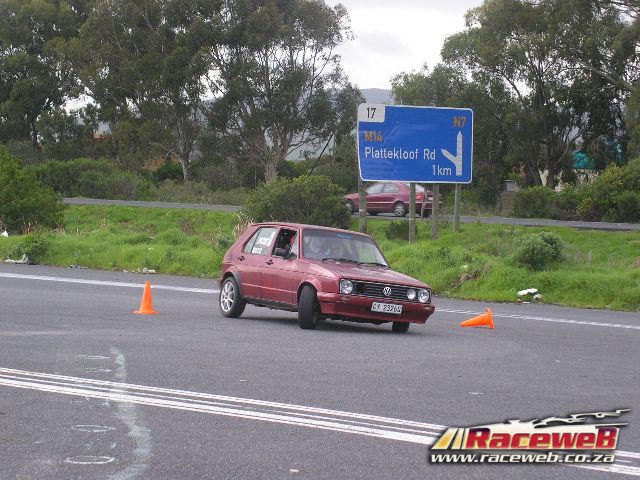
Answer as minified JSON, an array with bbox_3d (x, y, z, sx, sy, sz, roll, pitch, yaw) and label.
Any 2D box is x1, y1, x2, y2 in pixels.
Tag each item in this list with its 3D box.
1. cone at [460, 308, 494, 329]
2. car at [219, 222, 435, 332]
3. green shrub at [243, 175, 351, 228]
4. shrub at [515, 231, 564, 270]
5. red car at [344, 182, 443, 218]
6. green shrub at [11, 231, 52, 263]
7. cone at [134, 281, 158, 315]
[{"bbox_3d":[2.179,1.121,29.350,0.480,0.300,0.300,-13,0,-13],"label":"cone"},{"bbox_3d":[0.016,0.472,28.416,1.630,1.370,3.760,4,0,-27],"label":"car"},{"bbox_3d":[-0.691,-1.118,62.000,3.150,1.650,2.700,2,1,0],"label":"green shrub"},{"bbox_3d":[4.739,0.237,45.500,1.080,0.880,1.000,2,1,0],"label":"shrub"},{"bbox_3d":[2.517,-1.554,78.000,4.200,1.400,1.670,3,2,41],"label":"red car"},{"bbox_3d":[-6.365,0.154,46.500,0.950,0.730,0.850,2,1,0],"label":"green shrub"},{"bbox_3d":[-2.424,0.808,29.450,0.310,0.480,0.310,1,2,-45],"label":"cone"}]

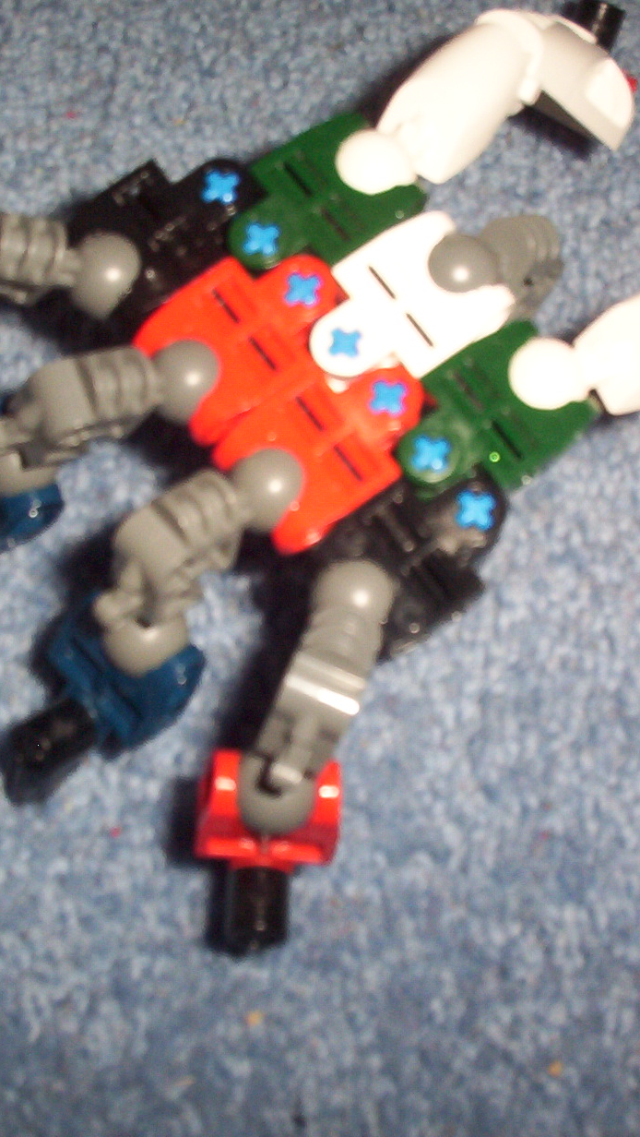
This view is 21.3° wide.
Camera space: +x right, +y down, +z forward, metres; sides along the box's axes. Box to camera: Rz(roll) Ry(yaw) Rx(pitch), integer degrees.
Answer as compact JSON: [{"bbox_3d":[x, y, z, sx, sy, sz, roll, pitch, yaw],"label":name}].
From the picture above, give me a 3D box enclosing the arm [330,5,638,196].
[{"bbox_3d":[0.026,-0.061,0.216,0.017,0.021,0.071,6,26,36],"label":"arm"}]

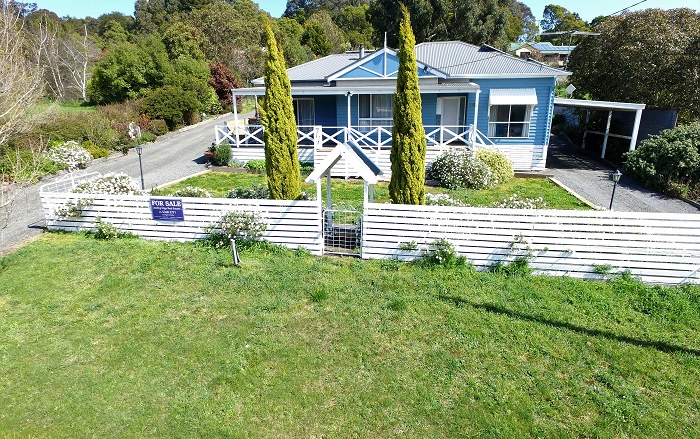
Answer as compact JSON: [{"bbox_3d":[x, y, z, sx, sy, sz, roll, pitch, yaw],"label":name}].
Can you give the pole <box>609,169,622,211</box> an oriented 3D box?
[{"bbox_3d":[6.814,-0.546,10.456,0.230,1.511,0.230,2,15,9],"label":"pole"}]

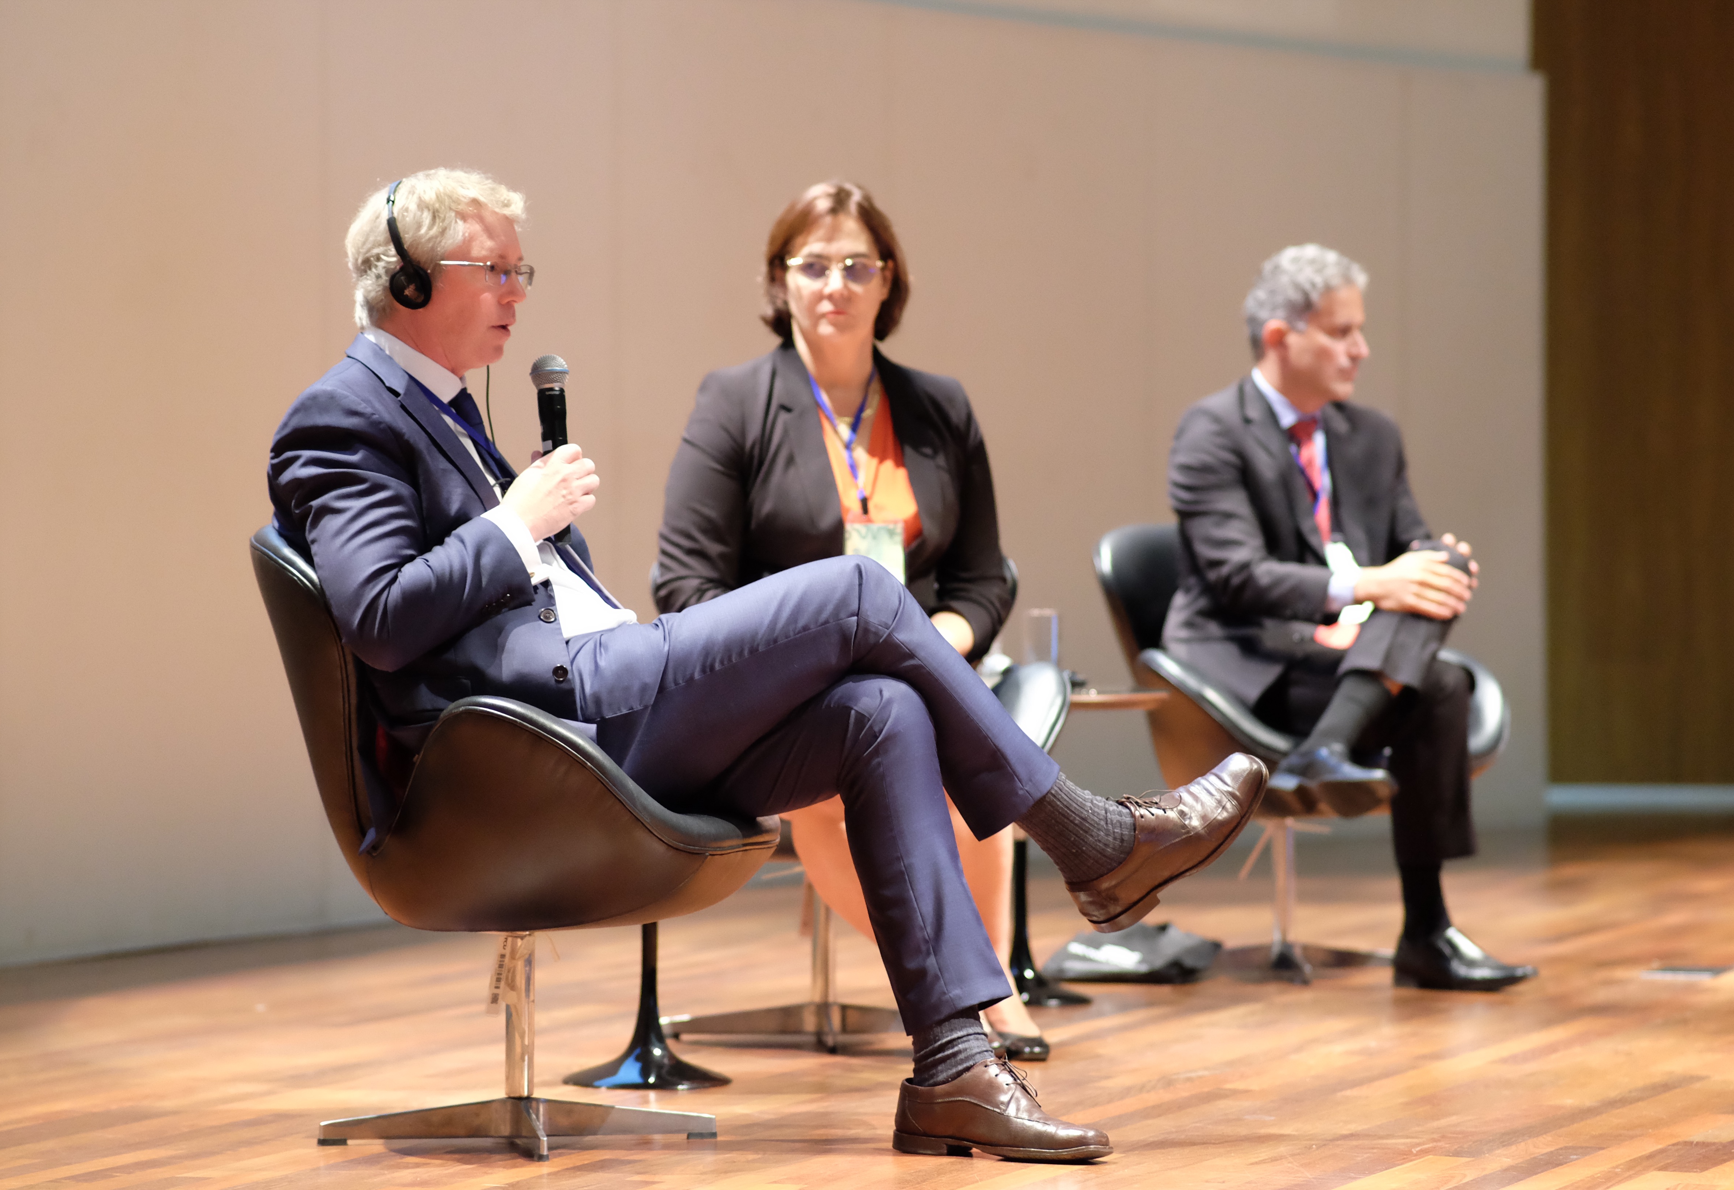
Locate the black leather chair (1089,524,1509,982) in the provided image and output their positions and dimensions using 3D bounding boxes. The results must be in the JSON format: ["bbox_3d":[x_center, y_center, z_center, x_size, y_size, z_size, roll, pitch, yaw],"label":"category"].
[{"bbox_3d":[0.722,0.264,10.950,0.730,0.775,0.680,-1,1,-44],"label":"black leather chair"}]

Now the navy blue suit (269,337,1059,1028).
[{"bbox_3d":[-0.215,0.106,7.920,0.950,0.860,0.560,0,1,18],"label":"navy blue suit"}]

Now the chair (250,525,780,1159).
[{"bbox_3d":[-0.437,0.297,7.970,0.680,0.780,0.730,0,1,15],"label":"chair"}]

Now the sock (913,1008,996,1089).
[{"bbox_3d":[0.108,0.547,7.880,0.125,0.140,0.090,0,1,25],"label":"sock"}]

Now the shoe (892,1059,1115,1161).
[{"bbox_3d":[0.162,0.634,7.820,0.285,0.120,0.108,0,1,25],"label":"shoe"}]

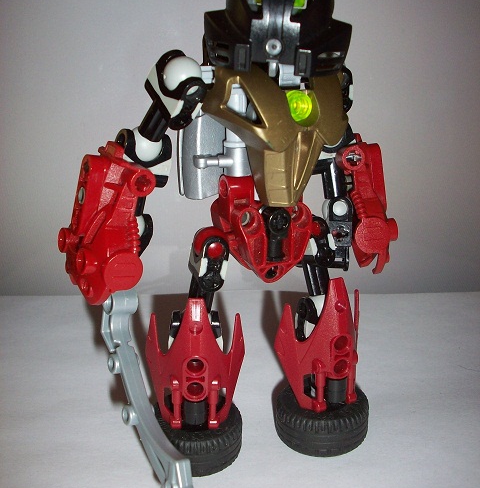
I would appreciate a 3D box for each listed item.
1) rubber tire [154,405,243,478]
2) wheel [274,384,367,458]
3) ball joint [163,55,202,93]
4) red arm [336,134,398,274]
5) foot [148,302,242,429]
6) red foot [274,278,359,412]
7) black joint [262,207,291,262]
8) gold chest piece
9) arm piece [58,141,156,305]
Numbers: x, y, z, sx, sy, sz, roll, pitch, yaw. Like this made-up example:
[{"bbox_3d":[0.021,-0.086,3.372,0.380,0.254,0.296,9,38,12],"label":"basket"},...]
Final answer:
[{"bbox_3d":[-0.015,0.059,0.220,0.030,0.014,0.030,-2,29,-4],"label":"rubber tire"},{"bbox_3d":[0.027,0.055,0.227,0.030,0.014,0.030,0,29,0],"label":"wheel"},{"bbox_3d":[-0.016,-0.046,0.186,0.010,0.010,0.010,0,29,0],"label":"ball joint"},{"bbox_3d":[0.043,-0.014,0.230,0.018,0.045,0.018,-12,10,-3],"label":"red arm"},{"bbox_3d":[-0.013,0.034,0.212,0.029,0.042,0.018,-2,17,-4],"label":"foot"},{"bbox_3d":[0.025,0.029,0.219,0.029,0.042,0.018,-10,18,-17],"label":"red foot"},{"bbox_3d":[0.011,-0.003,0.199,0.008,0.016,0.008,-10,18,-17],"label":"black joint"},{"bbox_3d":[0.009,-0.030,0.180,0.039,0.037,0.024,-11,25,-19],"label":"gold chest piece"},{"bbox_3d":[-0.040,-0.006,0.203,0.020,0.045,0.018,6,12,-29],"label":"arm piece"}]

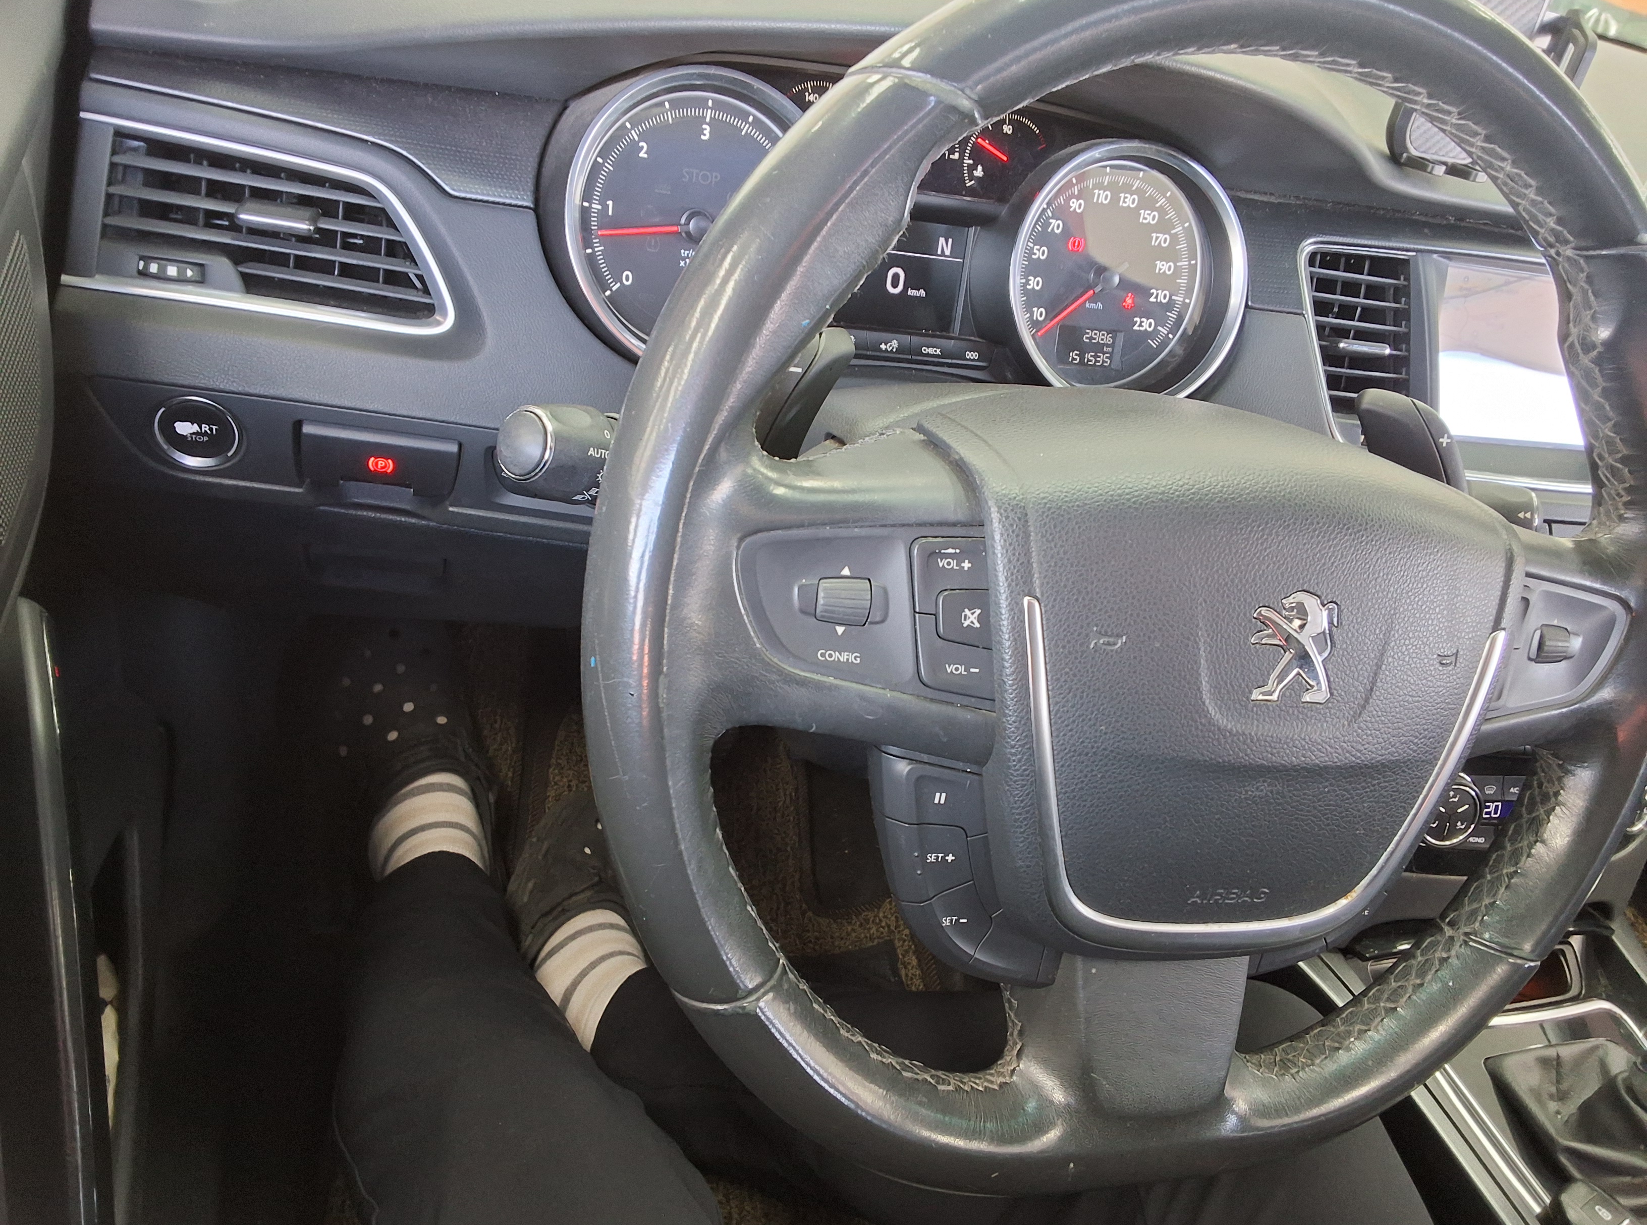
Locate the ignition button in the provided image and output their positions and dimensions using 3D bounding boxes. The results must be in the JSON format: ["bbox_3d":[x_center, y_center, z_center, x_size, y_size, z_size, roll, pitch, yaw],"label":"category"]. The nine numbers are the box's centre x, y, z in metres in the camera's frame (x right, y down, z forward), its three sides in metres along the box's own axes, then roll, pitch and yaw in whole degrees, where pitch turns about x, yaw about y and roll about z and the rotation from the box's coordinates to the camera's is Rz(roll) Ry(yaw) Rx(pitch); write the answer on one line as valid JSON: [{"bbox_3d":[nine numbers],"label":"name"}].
[{"bbox_3d":[-0.268,-0.079,0.571,0.034,0.034,0.014,5,30,-16],"label":"ignition button"}]

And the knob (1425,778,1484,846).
[{"bbox_3d":[0.349,0.112,0.740,0.041,0.041,0.020,3,9,-17],"label":"knob"}]

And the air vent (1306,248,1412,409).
[{"bbox_3d":[0.267,-0.141,0.683,0.078,0.085,0.030,3,10,-20],"label":"air vent"}]

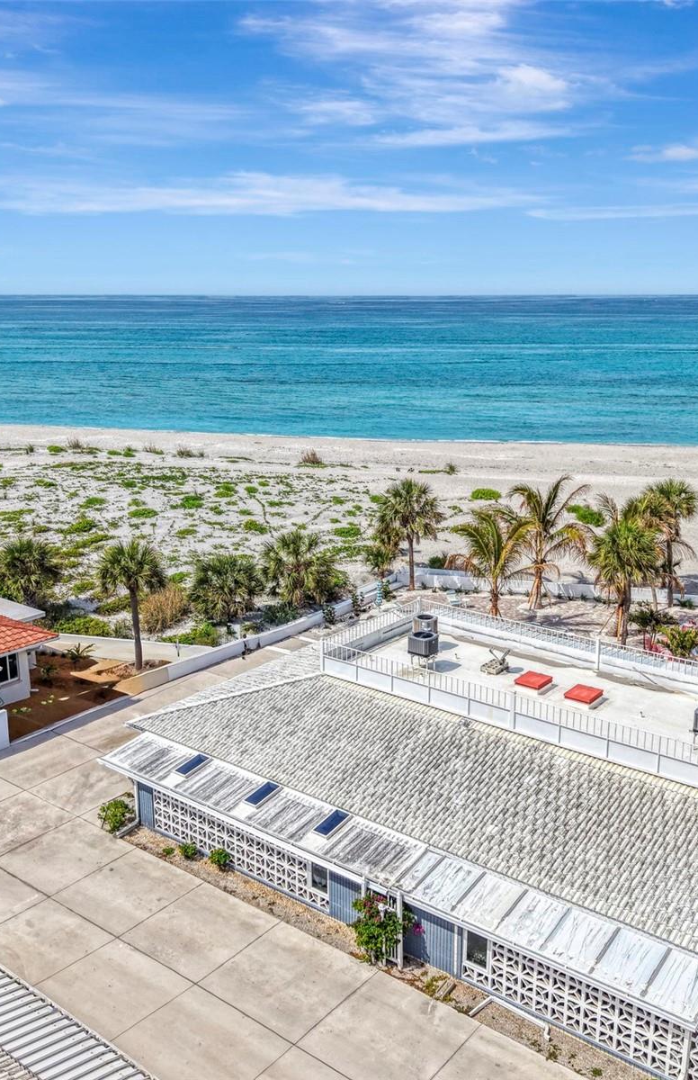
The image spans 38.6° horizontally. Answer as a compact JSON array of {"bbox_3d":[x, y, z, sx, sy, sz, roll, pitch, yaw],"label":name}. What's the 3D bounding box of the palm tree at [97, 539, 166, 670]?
[{"bbox_3d":[-9.774,3.004,45.240,3.090,6.140,3.090,0,14,0],"label":"palm tree"}]

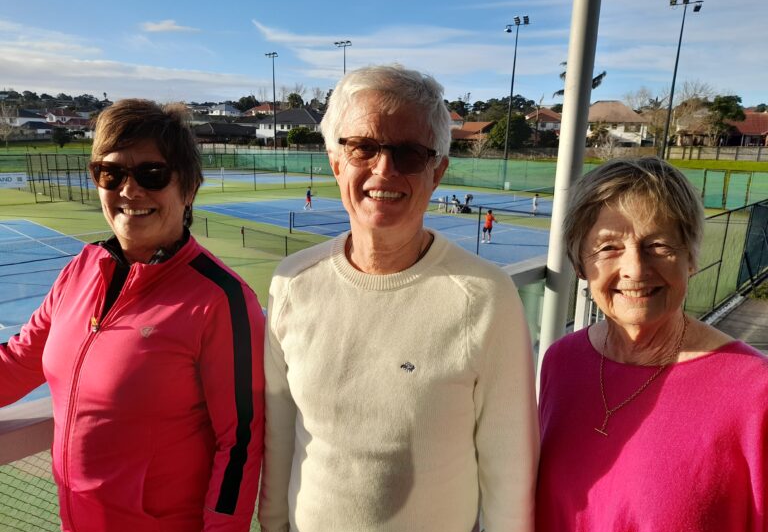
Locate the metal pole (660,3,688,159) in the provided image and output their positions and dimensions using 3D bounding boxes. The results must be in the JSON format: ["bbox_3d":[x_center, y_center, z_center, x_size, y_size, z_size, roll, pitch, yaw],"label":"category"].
[{"bbox_3d":[22.734,-12.581,44.027,0.340,15.263,0.340,2,13,0],"label":"metal pole"}]

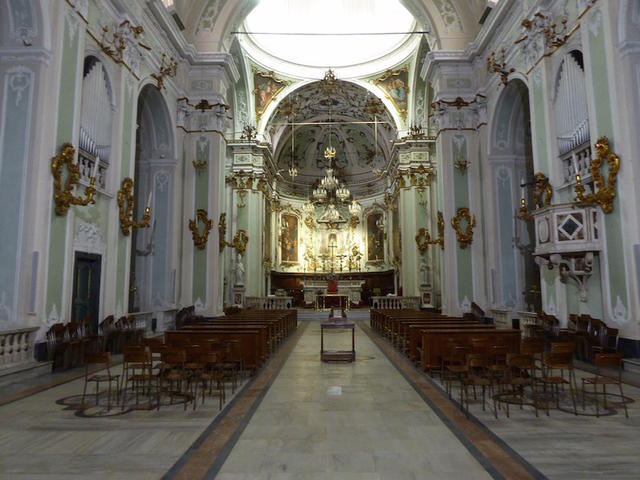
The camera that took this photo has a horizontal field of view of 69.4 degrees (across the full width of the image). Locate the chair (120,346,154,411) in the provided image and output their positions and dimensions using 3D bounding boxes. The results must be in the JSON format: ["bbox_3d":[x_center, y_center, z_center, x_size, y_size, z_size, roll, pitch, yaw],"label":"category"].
[{"bbox_3d":[-2.567,1.985,6.693,0.430,0.830,0.460,0,-6,1],"label":"chair"}]

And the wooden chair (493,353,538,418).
[{"bbox_3d":[2.641,1.928,6.306,0.420,0.820,0.460,-1,-7,1],"label":"wooden chair"}]

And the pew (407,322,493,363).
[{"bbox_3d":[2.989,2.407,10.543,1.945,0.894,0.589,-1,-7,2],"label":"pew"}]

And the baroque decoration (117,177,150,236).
[{"bbox_3d":[-5.744,-1.056,14.511,0.850,1.850,1.080,0,-6,1],"label":"baroque decoration"}]

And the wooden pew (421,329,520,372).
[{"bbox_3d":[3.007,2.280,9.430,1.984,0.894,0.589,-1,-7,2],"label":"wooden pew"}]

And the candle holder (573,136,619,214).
[{"bbox_3d":[6.598,-1.511,11.360,0.820,1.870,1.080,0,-6,1],"label":"candle holder"}]

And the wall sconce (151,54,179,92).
[{"bbox_3d":[-5.741,-6.312,17.500,0.850,1.450,0.850,0,-6,1],"label":"wall sconce"}]

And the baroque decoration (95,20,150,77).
[{"bbox_3d":[-5.776,-5.776,13.755,0.900,1.550,1.600,-1,-7,1],"label":"baroque decoration"}]

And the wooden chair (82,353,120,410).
[{"bbox_3d":[-3.145,2.024,6.700,0.412,0.835,0.471,0,-7,-3],"label":"wooden chair"}]

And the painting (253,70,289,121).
[{"bbox_3d":[-3.593,-10.245,32.884,2.848,3.045,0.344,5,12,-40],"label":"painting"}]

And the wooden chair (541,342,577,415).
[{"bbox_3d":[3.285,1.962,6.456,0.412,0.845,0.471,-1,-7,7],"label":"wooden chair"}]

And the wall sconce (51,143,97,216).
[{"bbox_3d":[-5.869,-1.454,11.244,0.720,1.870,0.920,-1,-7,1],"label":"wall sconce"}]

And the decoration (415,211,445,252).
[{"bbox_3d":[4.973,-0.381,20.624,0.900,1.820,1.020,0,-6,1],"label":"decoration"}]

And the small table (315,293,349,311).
[{"bbox_3d":[0.803,3.993,29.125,2.050,0.980,0.950,-1,-7,1],"label":"small table"}]

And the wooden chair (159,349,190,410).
[{"bbox_3d":[-2.057,1.984,6.664,0.420,0.820,0.460,0,-6,1],"label":"wooden chair"}]

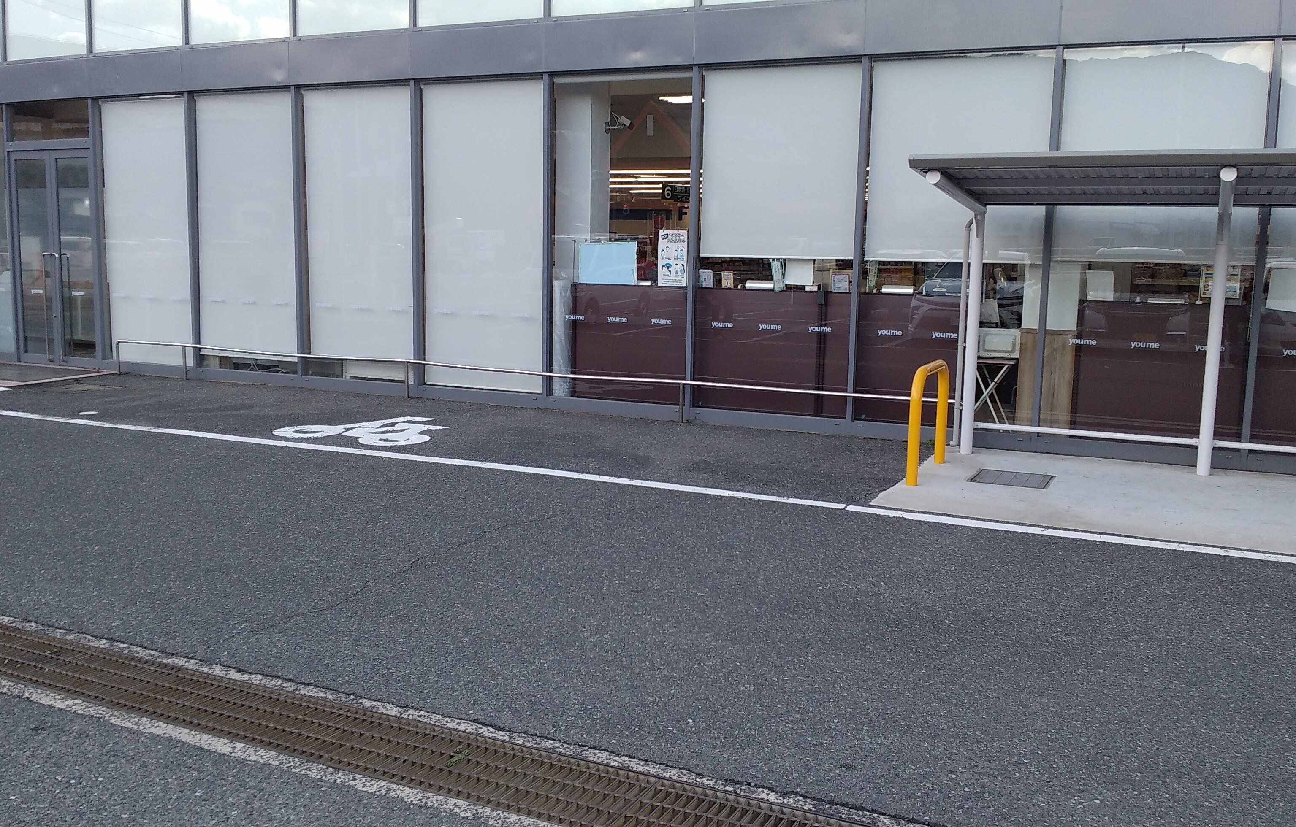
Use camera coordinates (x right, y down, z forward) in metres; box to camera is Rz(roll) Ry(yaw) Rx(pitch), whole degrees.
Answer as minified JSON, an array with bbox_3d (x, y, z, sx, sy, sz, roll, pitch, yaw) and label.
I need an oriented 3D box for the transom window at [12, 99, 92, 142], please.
[{"bbox_3d":[-7.636,-3.725,12.836,1.472,0.464,0.100,5,8,22],"label":"transom window"}]

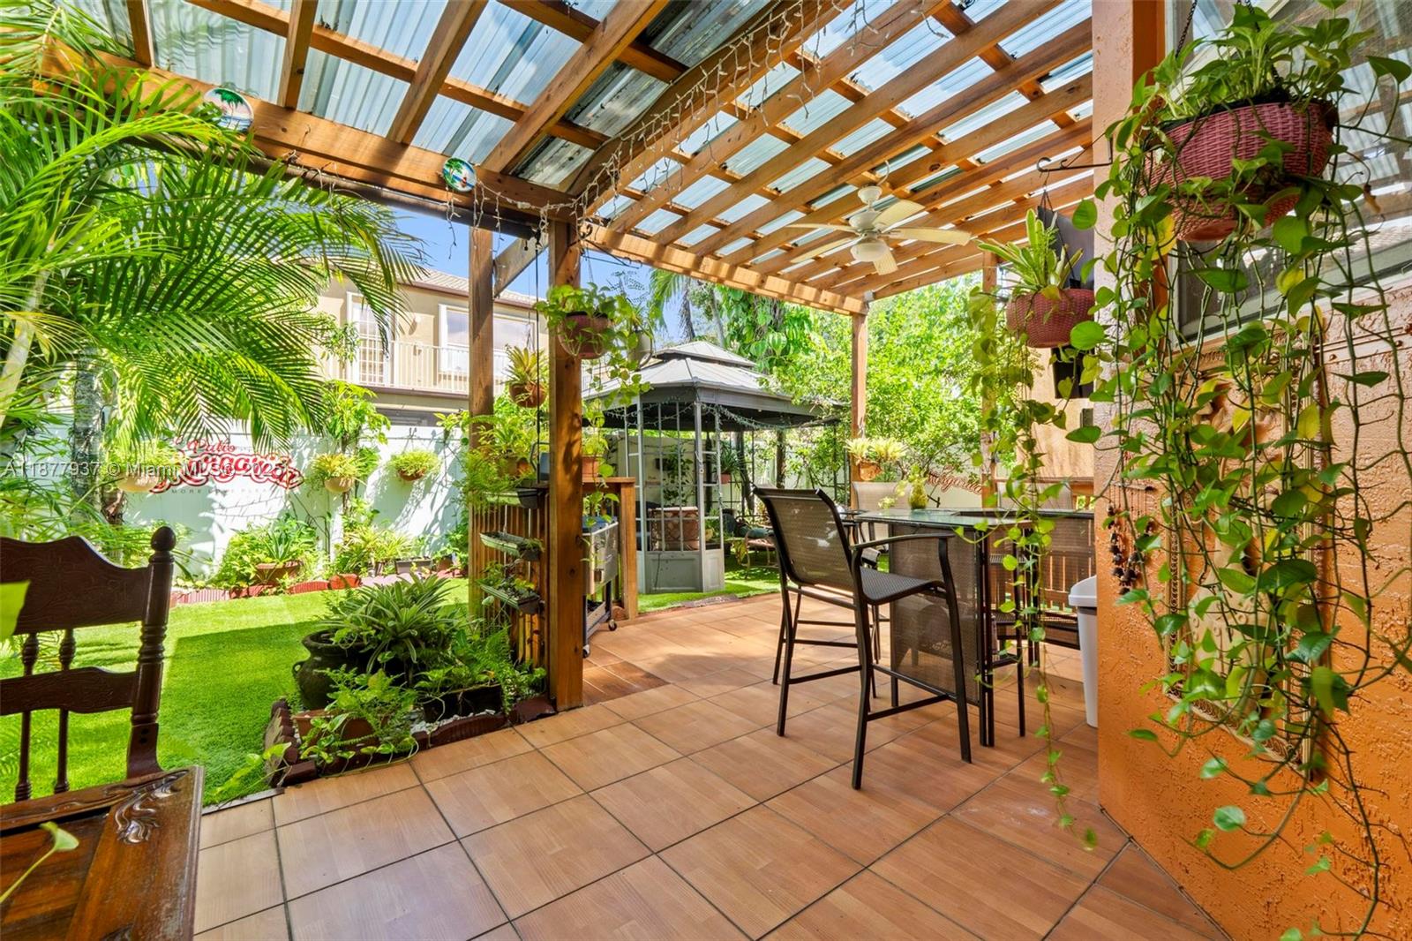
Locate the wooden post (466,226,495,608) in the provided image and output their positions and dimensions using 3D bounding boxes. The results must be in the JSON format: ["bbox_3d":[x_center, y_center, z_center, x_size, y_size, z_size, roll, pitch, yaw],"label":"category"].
[{"bbox_3d":[-1.741,-0.299,4.560,0.140,3.214,0.140,1,-1,-38],"label":"wooden post"}]

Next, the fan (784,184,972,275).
[{"bbox_3d":[0.883,-1.331,3.170,1.040,0.430,1.040,0,-1,6],"label":"fan"}]

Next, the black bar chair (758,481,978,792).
[{"bbox_3d":[0.677,0.693,2.721,0.766,1.188,0.620,0,-1,-26],"label":"black bar chair"}]

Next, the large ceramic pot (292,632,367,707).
[{"bbox_3d":[-1.843,1.008,2.938,0.410,0.360,0.390,0,-1,-32],"label":"large ceramic pot"}]

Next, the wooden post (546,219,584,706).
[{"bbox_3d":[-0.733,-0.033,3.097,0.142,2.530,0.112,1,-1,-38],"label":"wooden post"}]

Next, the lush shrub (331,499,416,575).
[{"bbox_3d":[-3.959,0.787,7.000,0.800,0.900,0.650,1,-1,-38],"label":"lush shrub"}]

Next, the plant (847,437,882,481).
[{"bbox_3d":[1.207,-0.084,4.470,0.240,0.330,0.220,1,-1,-38],"label":"plant"}]

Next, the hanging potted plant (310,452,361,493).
[{"bbox_3d":[-4.317,0.026,6.850,0.550,0.490,0.500,1,-1,-38],"label":"hanging potted plant"}]

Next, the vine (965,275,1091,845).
[{"bbox_3d":[1.102,0.281,1.994,0.380,1.780,0.300,1,-1,-38],"label":"vine"}]

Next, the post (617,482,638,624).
[{"bbox_3d":[-0.691,0.708,5.300,0.110,1.267,0.110,1,-1,-38],"label":"post"}]

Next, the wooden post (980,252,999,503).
[{"bbox_3d":[1.866,-0.079,3.883,0.090,2.640,0.090,1,-1,-38],"label":"wooden post"}]

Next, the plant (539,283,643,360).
[{"bbox_3d":[-0.575,-0.724,2.880,0.460,0.380,0.410,1,-1,-38],"label":"plant"}]

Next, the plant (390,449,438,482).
[{"bbox_3d":[-3.604,-0.061,7.250,0.570,0.430,0.500,1,-1,-38],"label":"plant"}]

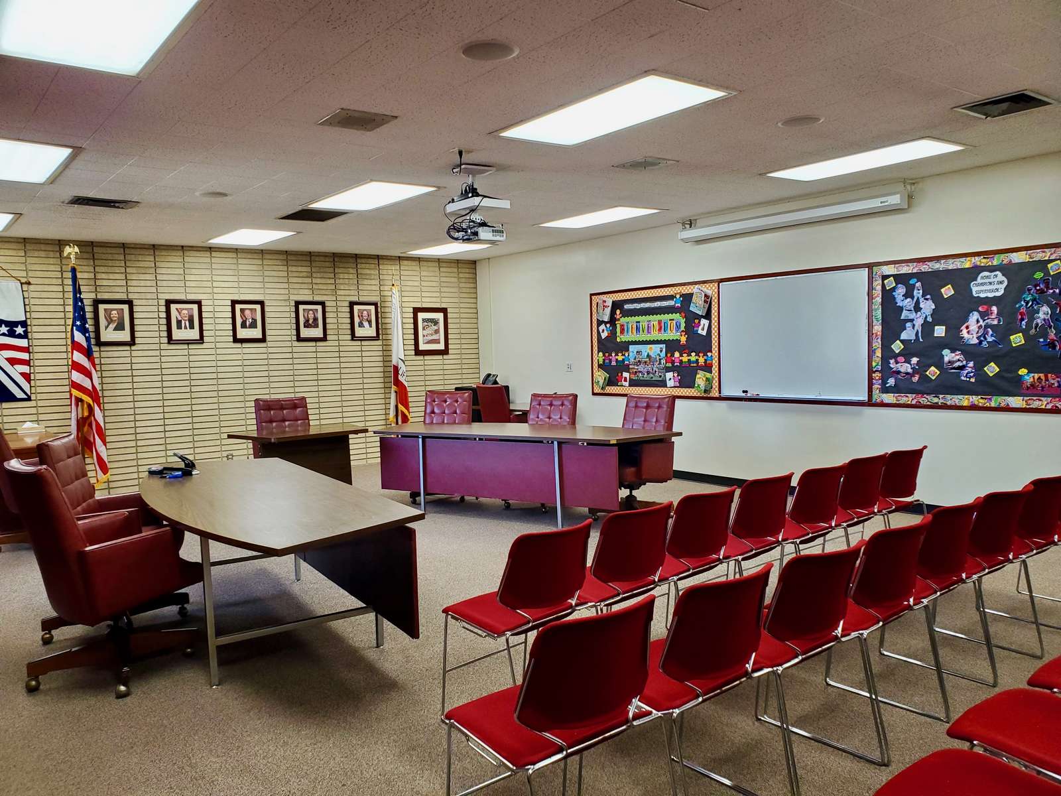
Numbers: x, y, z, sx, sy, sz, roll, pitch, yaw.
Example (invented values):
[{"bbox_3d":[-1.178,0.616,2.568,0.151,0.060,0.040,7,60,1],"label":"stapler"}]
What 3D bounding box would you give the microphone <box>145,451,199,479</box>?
[{"bbox_3d":[-2.263,0.413,5.027,0.290,0.130,0.140,-2,4,0],"label":"microphone"}]

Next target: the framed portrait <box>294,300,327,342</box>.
[{"bbox_3d":[-2.772,-0.965,10.056,0.390,0.505,0.030,-4,4,-35],"label":"framed portrait"}]

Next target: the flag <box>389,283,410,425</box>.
[{"bbox_3d":[-1.709,-0.515,10.381,0.250,1.950,0.200,-5,5,-38],"label":"flag"}]

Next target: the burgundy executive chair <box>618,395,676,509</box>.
[{"bbox_3d":[0.857,0.505,6.650,0.650,1.010,0.720,0,4,31],"label":"burgundy executive chair"}]

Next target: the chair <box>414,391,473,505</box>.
[{"bbox_3d":[-0.913,0.476,7.874,0.660,1.030,0.740,-1,4,18],"label":"chair"}]

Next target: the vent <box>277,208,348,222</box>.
[{"bbox_3d":[-1.948,-1.638,7.171,0.440,0.040,0.600,-5,5,-37],"label":"vent"}]

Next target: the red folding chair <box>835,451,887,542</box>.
[{"bbox_3d":[1.865,0.729,4.607,0.480,0.770,0.540,-5,5,-37],"label":"red folding chair"}]

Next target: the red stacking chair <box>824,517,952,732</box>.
[{"bbox_3d":[1.224,0.844,3.051,0.500,0.790,0.540,-4,5,-38],"label":"red stacking chair"}]

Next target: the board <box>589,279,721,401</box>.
[{"bbox_3d":[1.329,-0.609,8.806,0.030,1.202,1.919,-5,5,-38],"label":"board"}]

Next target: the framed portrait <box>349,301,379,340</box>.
[{"bbox_3d":[-2.147,-0.997,10.342,0.390,0.490,0.030,-5,5,-37],"label":"framed portrait"}]

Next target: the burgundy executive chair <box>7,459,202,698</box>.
[{"bbox_3d":[-1.953,0.775,3.695,0.650,1.030,0.700,1,5,41],"label":"burgundy executive chair"}]

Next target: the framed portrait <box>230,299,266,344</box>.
[{"bbox_3d":[-3.400,-0.925,9.607,0.390,0.505,0.030,-4,4,-35],"label":"framed portrait"}]

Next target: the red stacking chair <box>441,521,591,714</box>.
[{"bbox_3d":[-0.050,0.871,3.145,0.480,0.775,0.530,-5,5,-40],"label":"red stacking chair"}]

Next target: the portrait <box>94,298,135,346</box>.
[{"bbox_3d":[-4.466,-0.806,8.561,0.385,0.487,0.030,-5,5,-37],"label":"portrait"}]

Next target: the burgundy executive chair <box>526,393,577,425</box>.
[{"bbox_3d":[0.078,0.494,7.389,0.650,1.020,0.700,0,4,30],"label":"burgundy executive chair"}]

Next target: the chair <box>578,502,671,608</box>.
[{"bbox_3d":[0.364,0.864,3.524,0.500,0.780,0.530,-5,5,-37],"label":"chair"}]

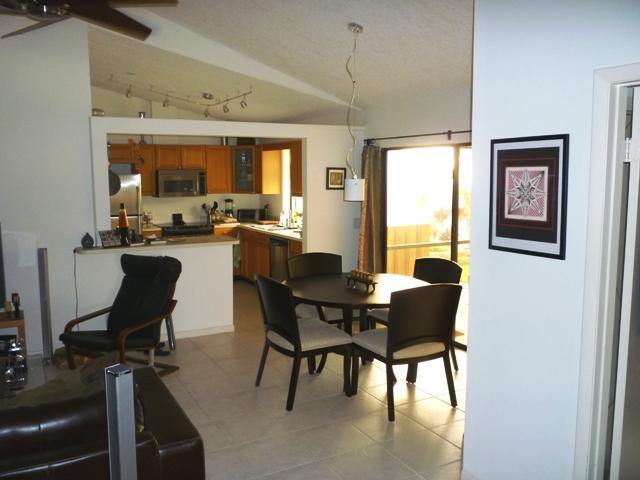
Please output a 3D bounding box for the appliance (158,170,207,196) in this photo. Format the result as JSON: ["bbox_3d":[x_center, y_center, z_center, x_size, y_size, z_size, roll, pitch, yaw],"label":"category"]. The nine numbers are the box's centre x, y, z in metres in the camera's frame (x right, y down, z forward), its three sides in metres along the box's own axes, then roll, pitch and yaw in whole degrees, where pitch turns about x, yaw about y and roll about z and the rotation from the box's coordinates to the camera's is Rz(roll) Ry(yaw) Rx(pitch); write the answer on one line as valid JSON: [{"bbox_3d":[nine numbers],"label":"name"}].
[{"bbox_3d":[-2.179,-0.887,8.392,0.750,0.410,0.400,-4,8,-28],"label":"appliance"}]

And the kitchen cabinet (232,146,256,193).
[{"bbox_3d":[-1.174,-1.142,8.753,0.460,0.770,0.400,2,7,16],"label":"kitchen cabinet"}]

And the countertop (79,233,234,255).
[{"bbox_3d":[-1.683,0.048,5.572,1.590,0.043,0.567,-4,7,-28],"label":"countertop"}]

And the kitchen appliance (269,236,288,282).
[{"bbox_3d":[-0.307,0.354,7.383,0.580,0.840,0.600,-4,7,-28],"label":"kitchen appliance"}]

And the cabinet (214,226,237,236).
[{"bbox_3d":[-1.609,0.224,8.770,0.420,0.880,0.600,-4,7,-28],"label":"cabinet"}]

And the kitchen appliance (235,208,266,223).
[{"bbox_3d":[-1.146,-0.412,8.982,0.385,0.223,0.270,2,7,16],"label":"kitchen appliance"}]

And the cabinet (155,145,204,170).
[{"bbox_3d":[-2.193,-1.281,8.378,0.775,0.385,0.340,-4,8,-28],"label":"cabinet"}]

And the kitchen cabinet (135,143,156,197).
[{"bbox_3d":[-2.674,-1.052,8.140,0.320,0.770,0.340,-4,8,-28],"label":"kitchen cabinet"}]

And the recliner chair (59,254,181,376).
[{"bbox_3d":[-1.630,0.663,4.386,0.699,0.982,0.820,3,7,27],"label":"recliner chair"}]

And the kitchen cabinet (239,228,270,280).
[{"bbox_3d":[-0.707,0.267,8.224,0.590,0.870,1.080,-4,8,-28],"label":"kitchen cabinet"}]

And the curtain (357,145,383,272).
[{"bbox_3d":[0.590,-0.095,6.164,0.130,2.040,0.430,-4,8,-28],"label":"curtain"}]

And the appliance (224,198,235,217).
[{"bbox_3d":[-1.479,-0.463,8.769,0.170,0.380,0.180,-4,8,-28],"label":"appliance"}]

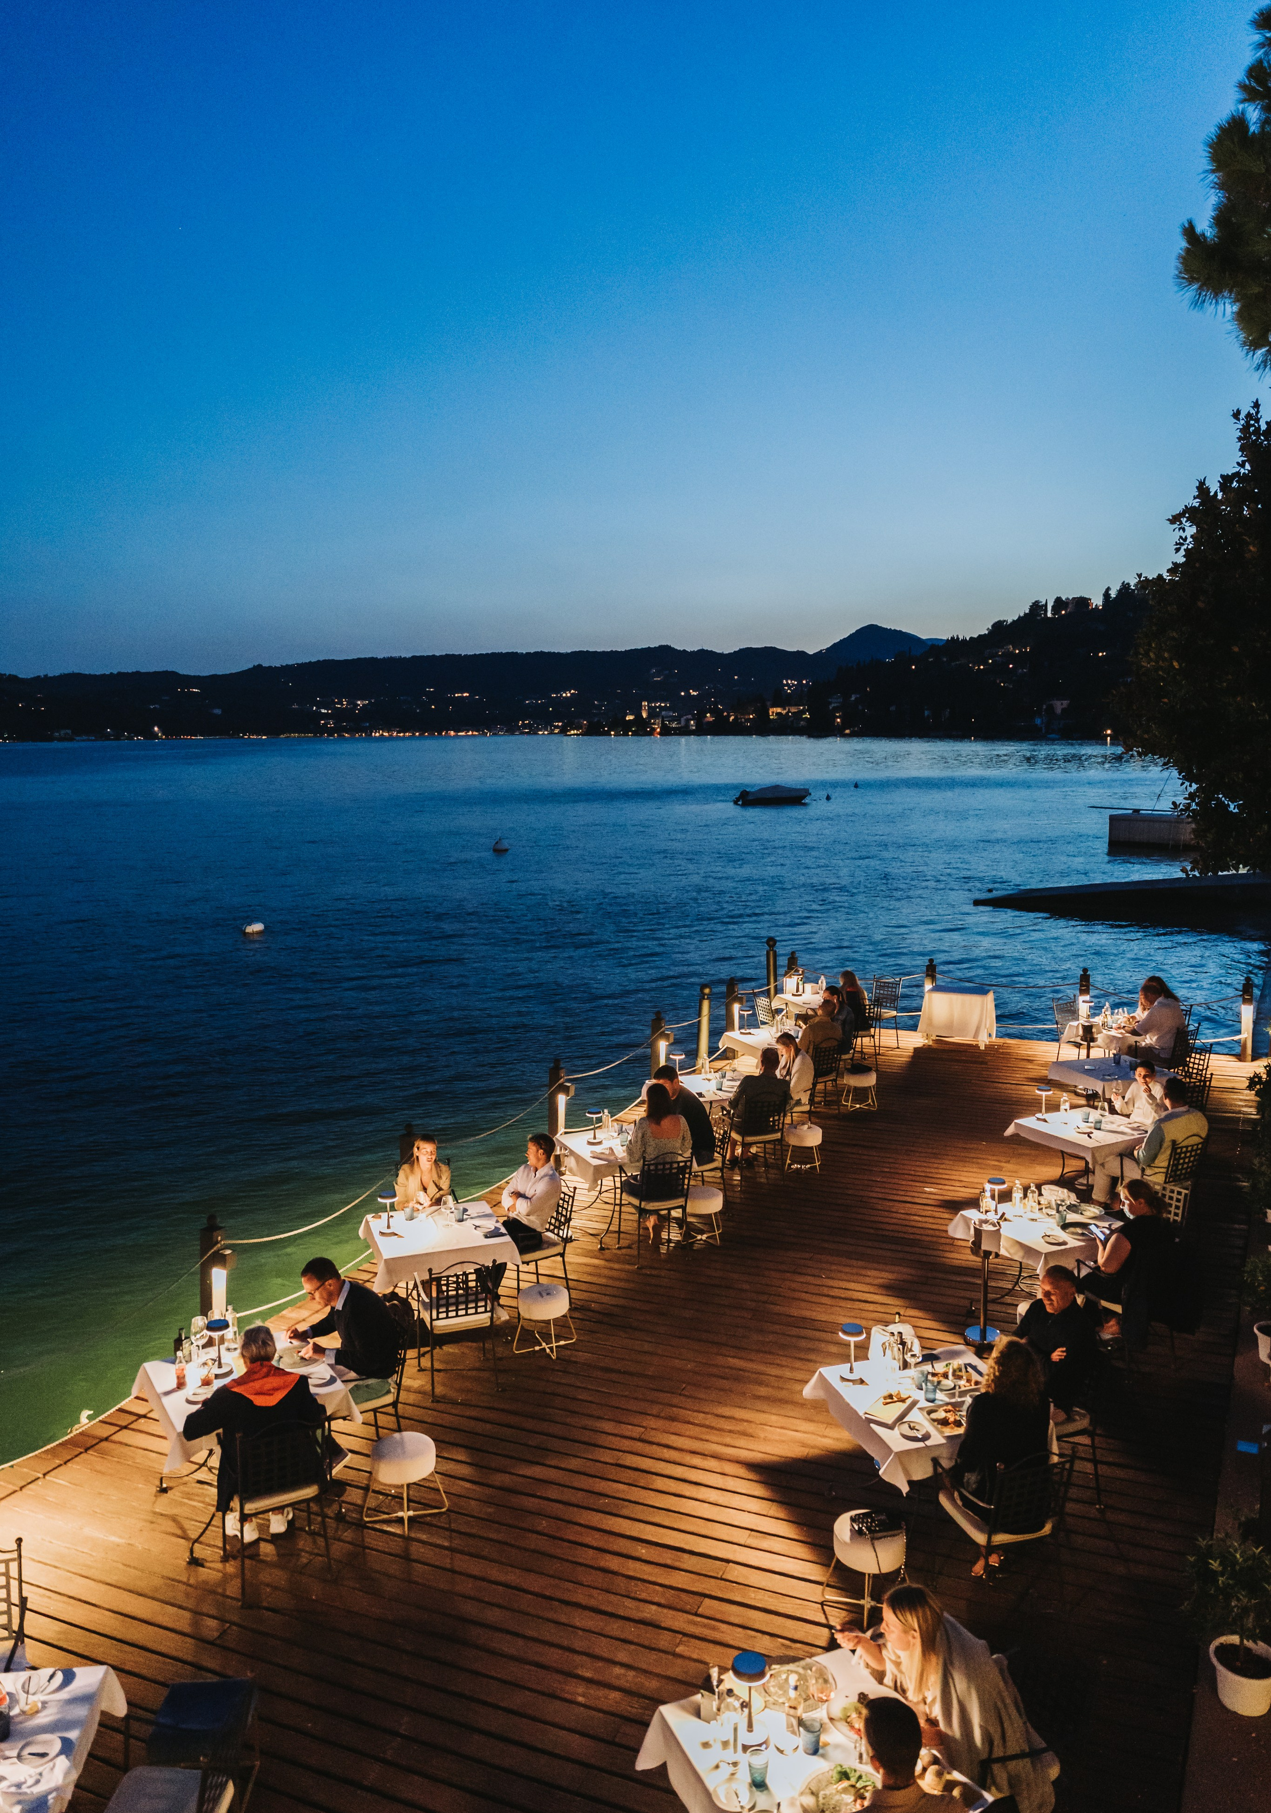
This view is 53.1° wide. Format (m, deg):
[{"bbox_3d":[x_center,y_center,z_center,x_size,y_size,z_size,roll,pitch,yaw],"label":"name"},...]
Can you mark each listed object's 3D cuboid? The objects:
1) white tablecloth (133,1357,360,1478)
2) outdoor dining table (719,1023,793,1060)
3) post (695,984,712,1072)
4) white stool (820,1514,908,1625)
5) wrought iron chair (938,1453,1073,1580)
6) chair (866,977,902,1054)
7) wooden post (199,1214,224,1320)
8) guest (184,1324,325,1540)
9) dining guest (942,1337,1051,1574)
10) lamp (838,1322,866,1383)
[{"bbox_3d":[-2.080,2.587,6.750,0.890,0.235,0.890,-5,9,-33],"label":"white tablecloth"},{"bbox_3d":[1.710,1.968,15.405,0.970,0.750,0.970,-3,8,-20],"label":"outdoor dining table"},{"bbox_3d":[0.820,1.487,15.340,0.140,1.120,0.140,0,8,0],"label":"post"},{"bbox_3d":[1.145,3.227,6.233,0.440,0.425,0.440,0,8,-2],"label":"white stool"},{"bbox_3d":[1.740,2.875,5.982,0.530,0.890,0.500,-3,8,-18],"label":"wrought iron chair"},{"bbox_3d":[3.200,1.407,16.672,0.500,0.920,0.520,-8,11,-44],"label":"chair"},{"bbox_3d":[-2.750,2.480,8.259,0.125,1.060,0.125,4,9,30],"label":"wooden post"},{"bbox_3d":[-1.999,2.735,6.570,0.600,1.310,0.700,-4,9,-30],"label":"guest"},{"bbox_3d":[1.738,2.765,6.346,0.500,1.310,0.660,-3,8,-18],"label":"dining guest"},{"bbox_3d":[1.202,2.462,7.025,0.150,0.290,0.150,0,8,0],"label":"lamp"}]

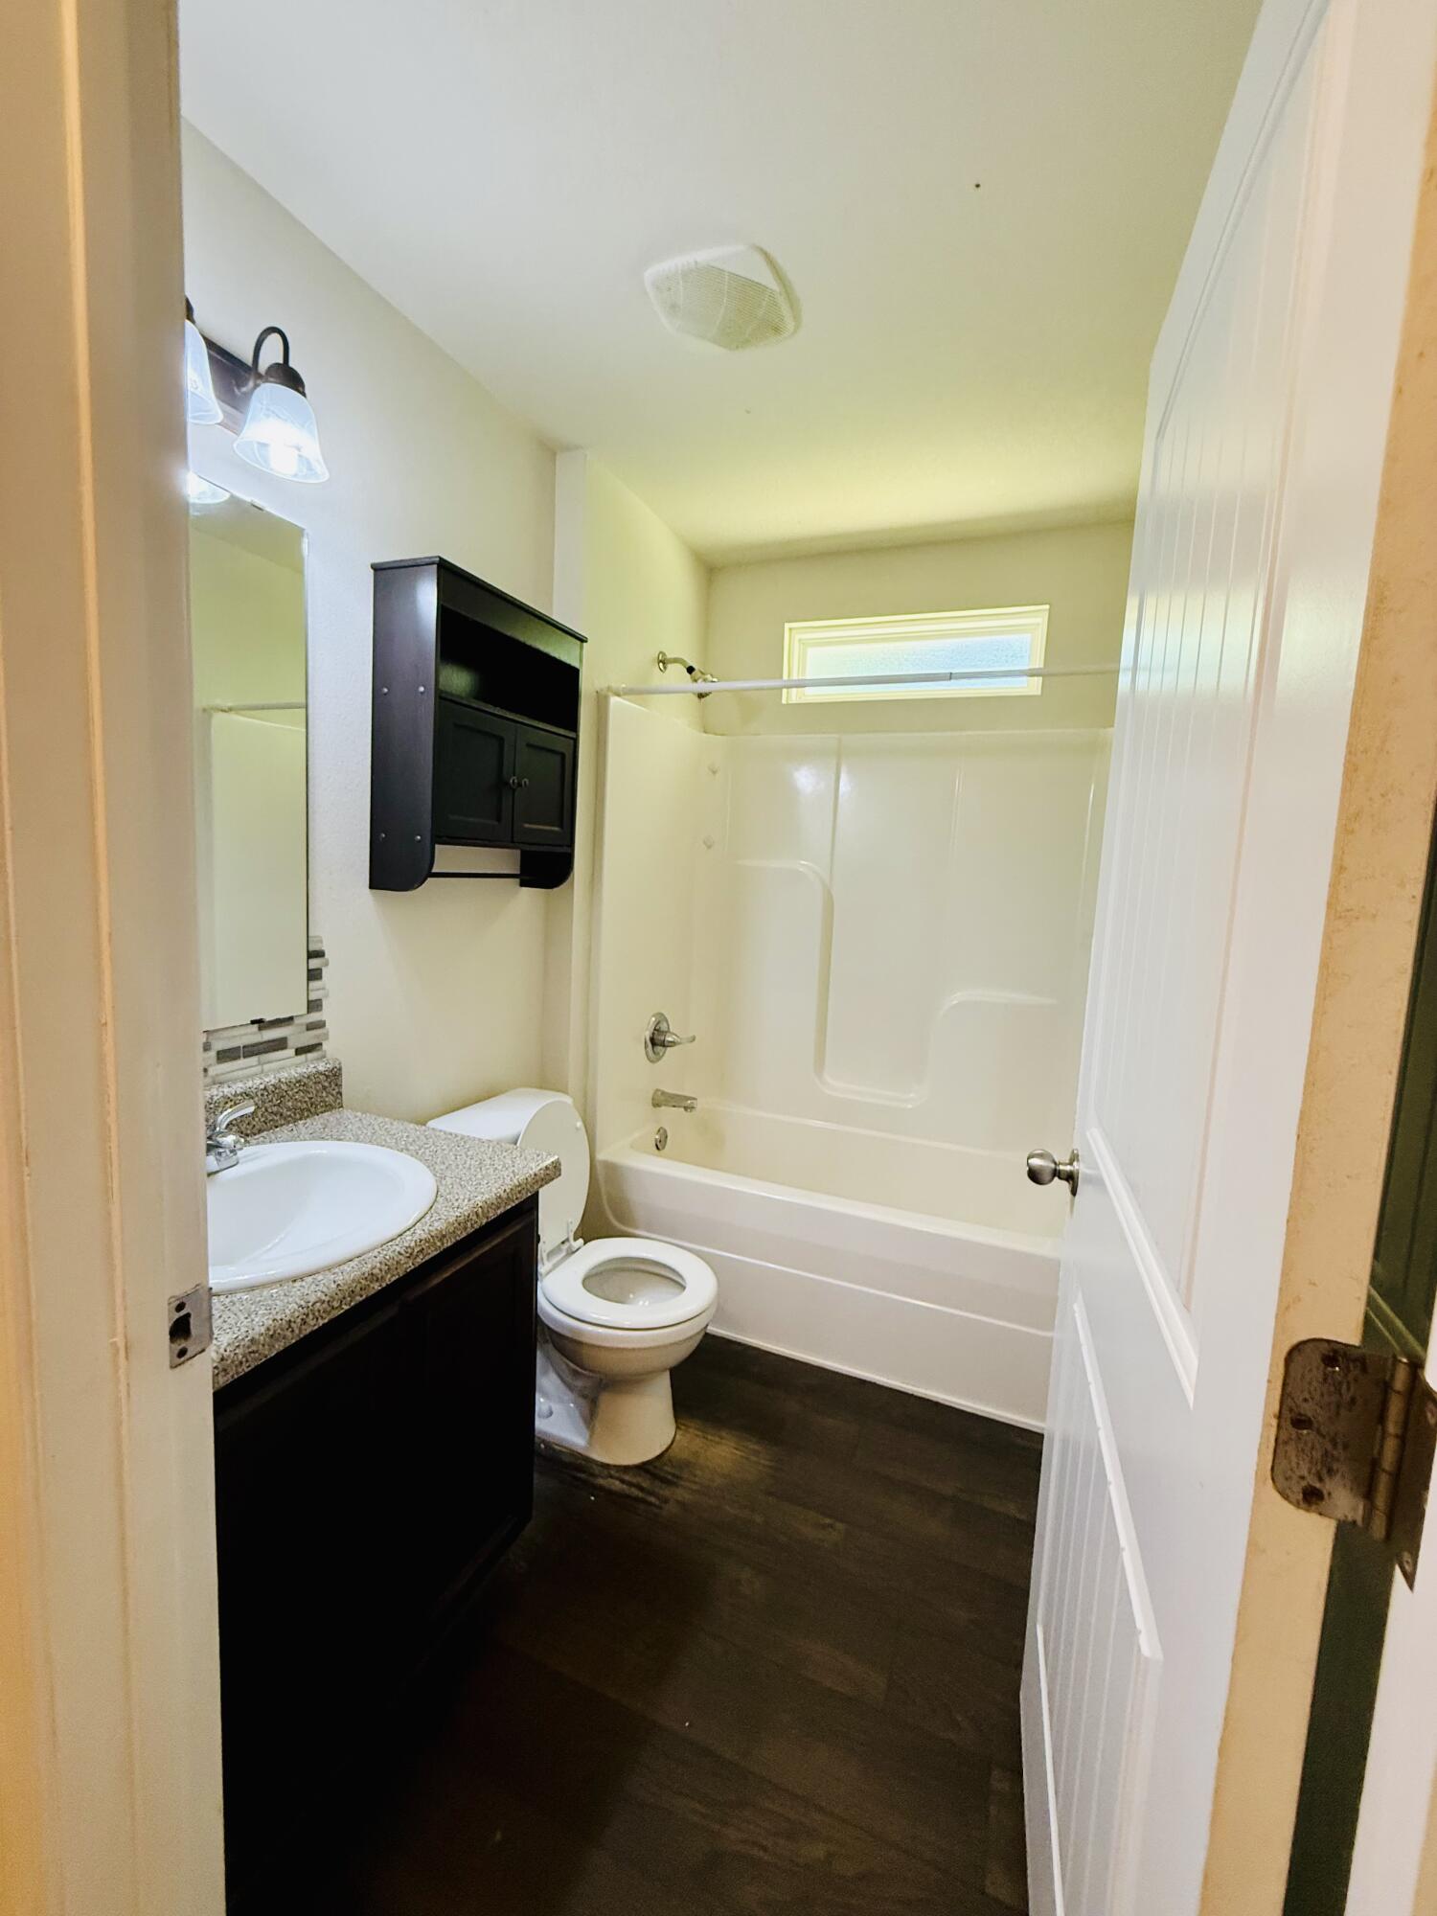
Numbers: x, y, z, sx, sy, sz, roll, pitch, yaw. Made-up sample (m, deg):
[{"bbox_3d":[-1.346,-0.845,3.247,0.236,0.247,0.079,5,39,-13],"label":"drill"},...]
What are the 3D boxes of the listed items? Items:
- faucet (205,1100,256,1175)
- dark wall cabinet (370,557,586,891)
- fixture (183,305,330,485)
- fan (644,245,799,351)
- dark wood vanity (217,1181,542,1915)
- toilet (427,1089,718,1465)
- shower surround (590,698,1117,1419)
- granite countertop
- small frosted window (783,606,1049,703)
[{"bbox_3d":[-0.798,0.284,1.214,0.160,0.140,0.155,6,7,22],"label":"faucet"},{"bbox_3d":[-0.544,-0.489,1.833,0.176,0.658,0.536,6,7,22],"label":"dark wall cabinet"},{"bbox_3d":[-0.801,-0.884,1.094,0.189,0.221,0.540,6,7,22],"label":"fixture"},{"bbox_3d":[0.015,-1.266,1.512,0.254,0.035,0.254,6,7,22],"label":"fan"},{"bbox_3d":[-0.733,0.801,1.251,0.500,0.770,0.742,6,7,22],"label":"dark wood vanity"},{"bbox_3d":[-0.344,0.752,1.855,0.720,0.765,0.470,6,7,22],"label":"toilet"},{"bbox_3d":[0.430,0.183,2.409,1.477,1.842,0.759,6,7,22],"label":"shower surround"},{"bbox_3d":[-0.689,0.399,1.196,0.550,0.044,0.757,6,7,22],"label":"granite countertop"},{"bbox_3d":[0.634,-1.016,2.621,0.868,0.276,0.060,6,7,22],"label":"small frosted window"}]

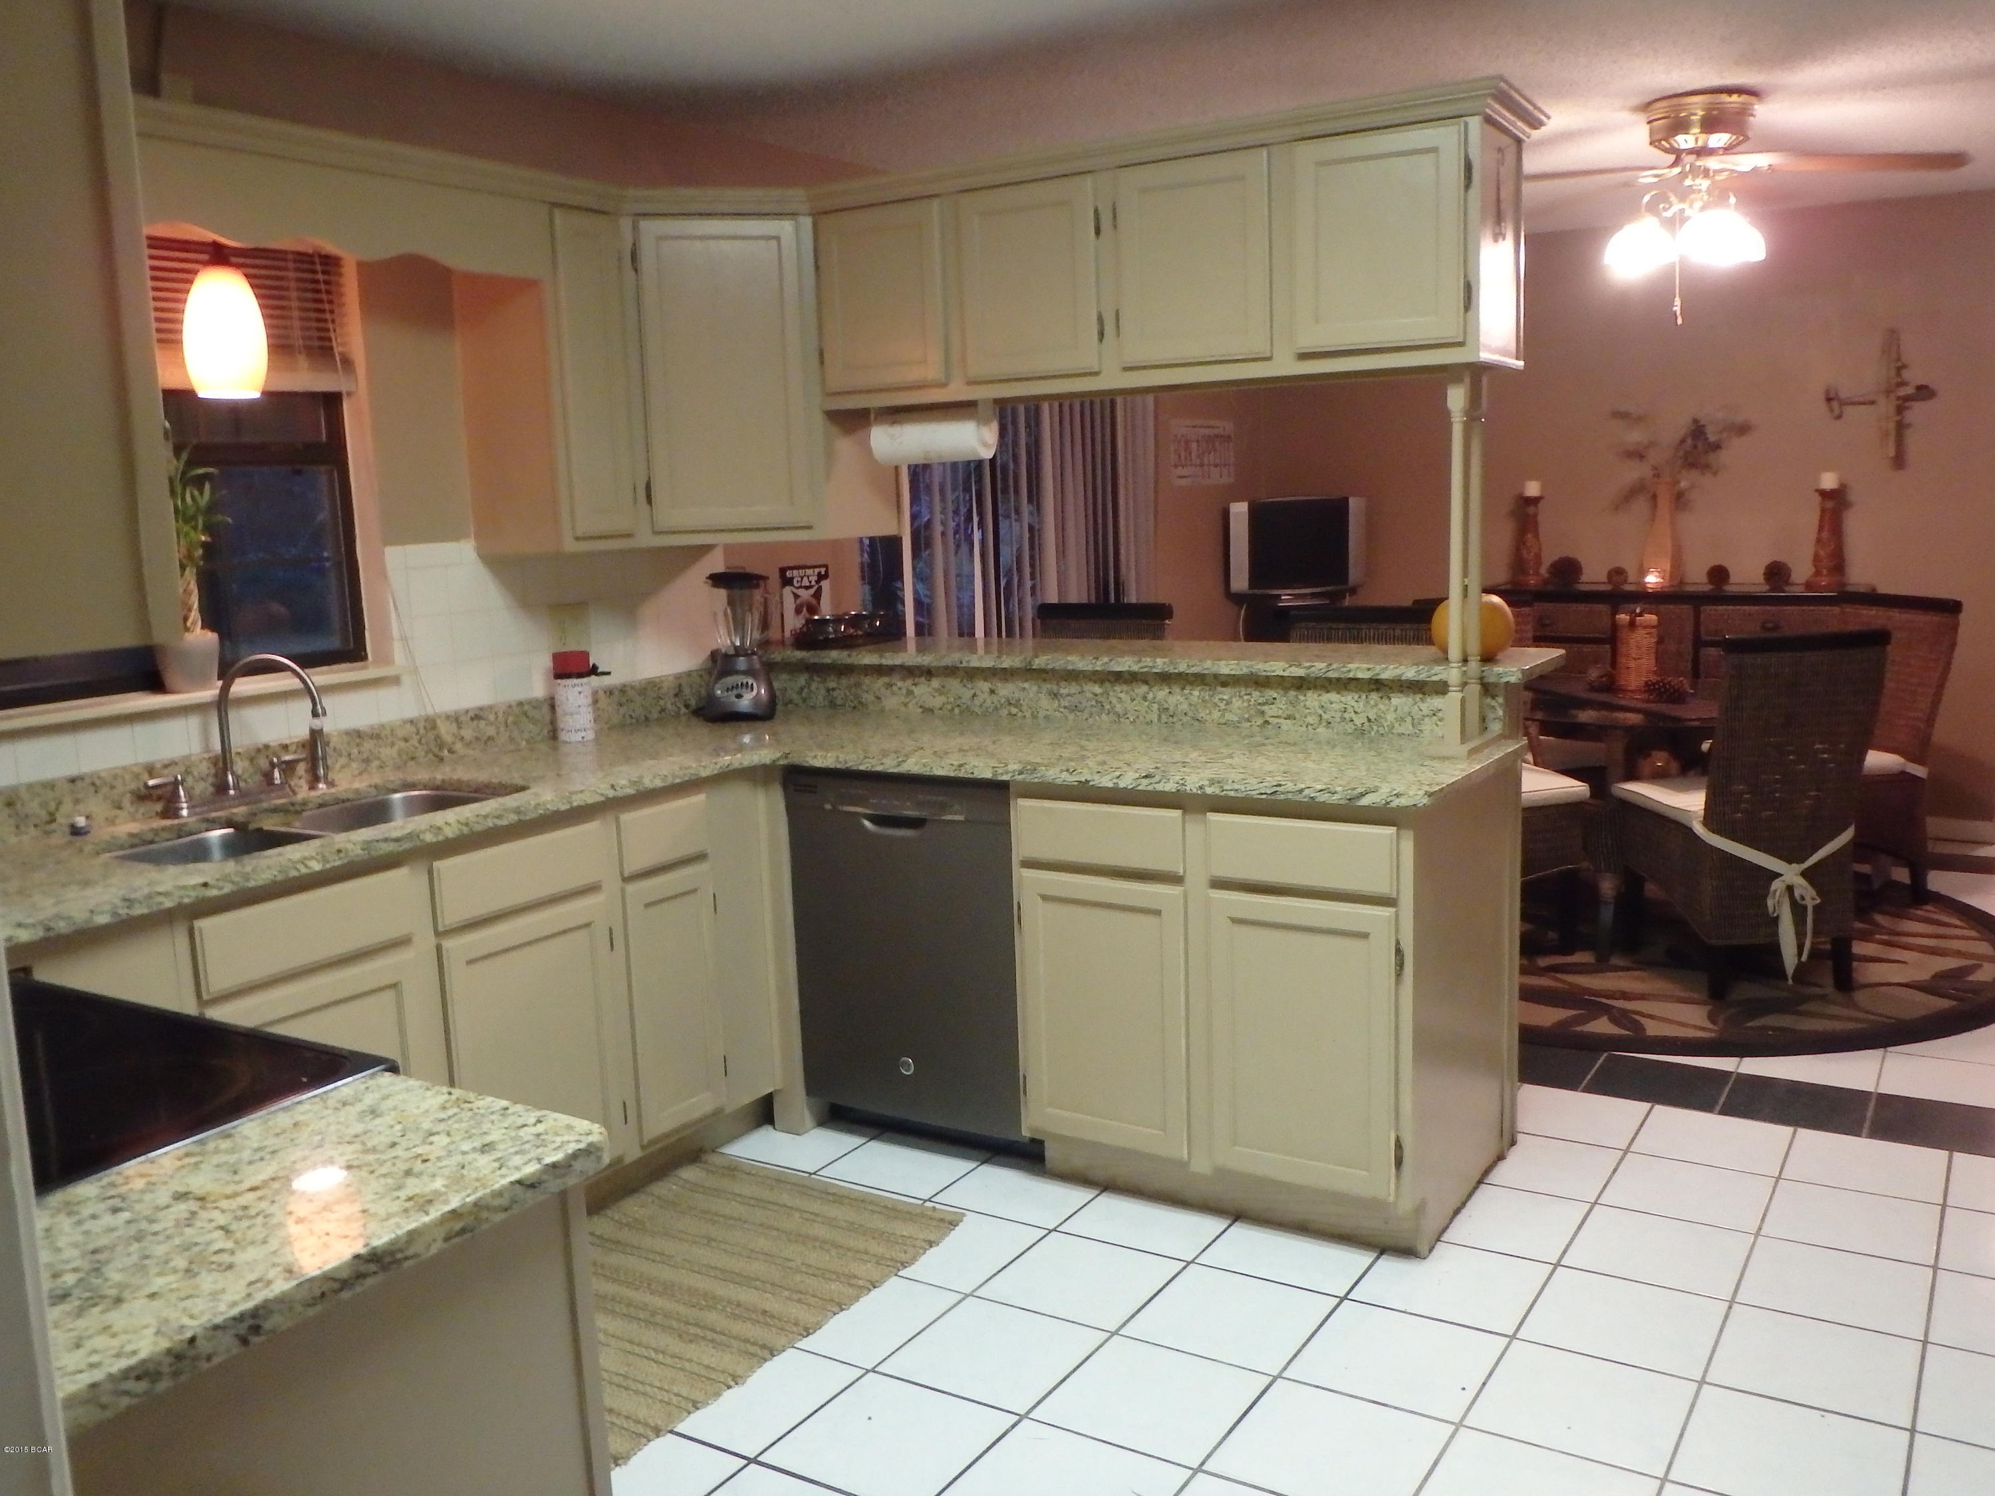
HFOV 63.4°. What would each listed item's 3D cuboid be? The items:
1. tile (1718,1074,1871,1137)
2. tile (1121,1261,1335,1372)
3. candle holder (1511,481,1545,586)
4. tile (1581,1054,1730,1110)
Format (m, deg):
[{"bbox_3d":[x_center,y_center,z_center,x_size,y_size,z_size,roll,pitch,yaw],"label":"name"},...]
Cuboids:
[{"bbox_3d":[1.879,0.839,3.789,0.305,0.010,0.312,3,10,32],"label":"tile"},{"bbox_3d":[0.420,1.029,2.909,0.299,0.012,0.299,3,10,32],"label":"tile"},{"bbox_3d":[2.201,-0.889,6.692,0.135,0.440,0.135,3,10,33],"label":"candle holder"},{"bbox_3d":[1.592,0.806,3.874,0.303,0.010,0.303,3,10,33],"label":"tile"}]

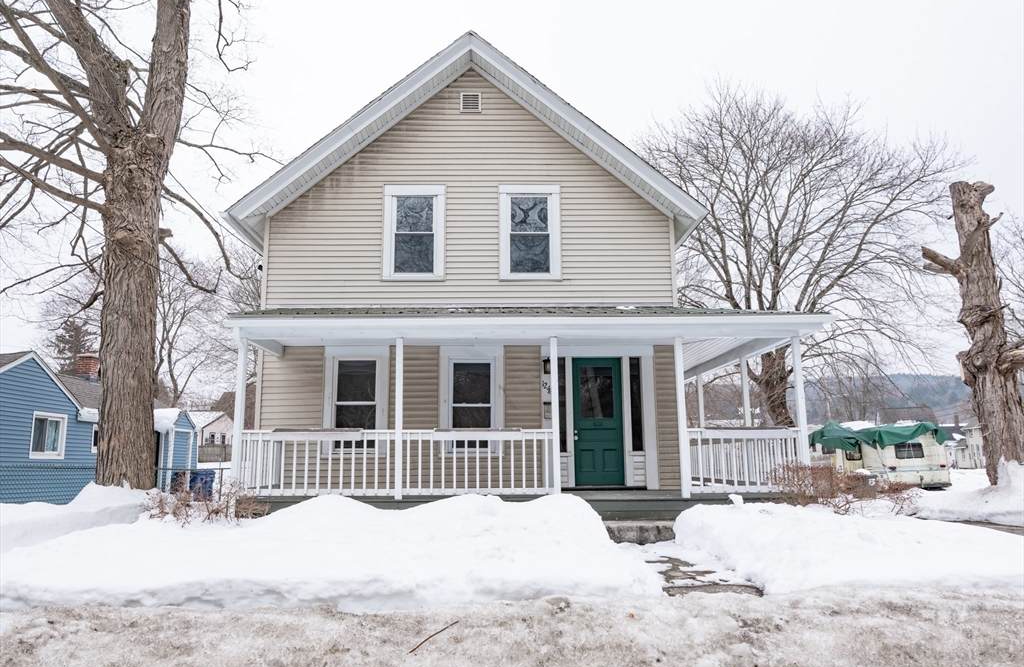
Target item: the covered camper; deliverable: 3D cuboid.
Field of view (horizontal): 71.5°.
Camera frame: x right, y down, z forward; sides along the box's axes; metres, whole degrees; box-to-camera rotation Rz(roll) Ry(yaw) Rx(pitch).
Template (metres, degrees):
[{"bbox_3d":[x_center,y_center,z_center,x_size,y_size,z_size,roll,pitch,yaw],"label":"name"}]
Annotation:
[{"bbox_3d":[14.296,5.005,28.248,2.400,2.600,6.000,-1,-10,4],"label":"covered camper"}]

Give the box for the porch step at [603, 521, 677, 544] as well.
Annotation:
[{"bbox_3d":[1.566,2.487,8.853,1.200,0.260,0.500,0,-10,-1],"label":"porch step"}]

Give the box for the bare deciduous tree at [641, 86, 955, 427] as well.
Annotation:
[{"bbox_3d":[10.759,-1.932,25.965,13.200,15.300,12.000,0,-10,-1],"label":"bare deciduous tree"}]

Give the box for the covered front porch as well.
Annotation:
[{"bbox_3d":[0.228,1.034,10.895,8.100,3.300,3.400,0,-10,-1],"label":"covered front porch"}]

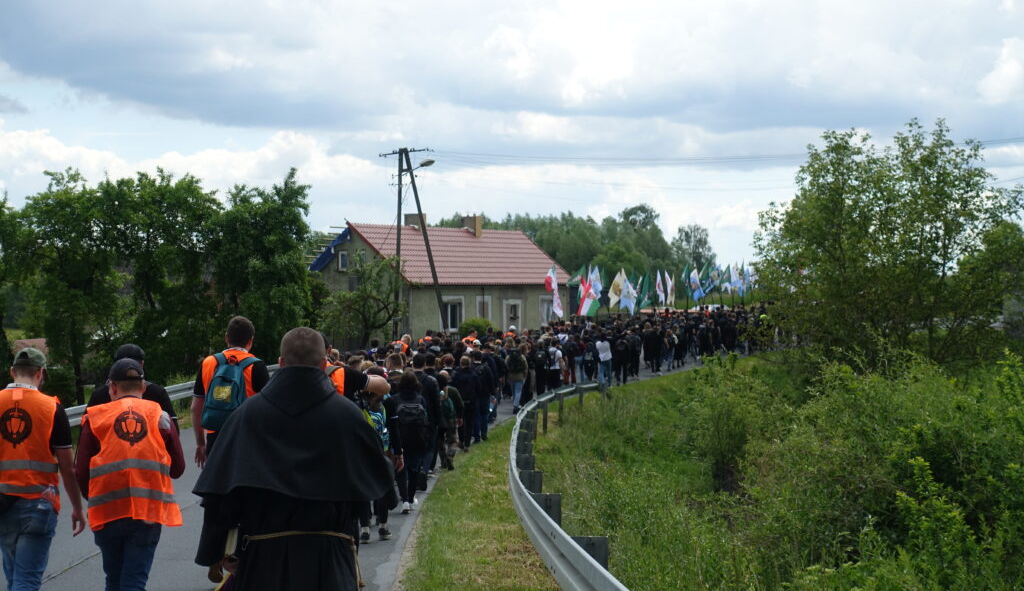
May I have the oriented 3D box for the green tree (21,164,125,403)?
[{"bbox_3d":[-12.416,-0.253,56.000,3.300,6.500,3.300,0,0,0],"label":"green tree"}]

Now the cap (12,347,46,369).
[{"bbox_3d":[-2.544,0.342,10.593,0.180,0.130,0.260,0,-10,12],"label":"cap"}]

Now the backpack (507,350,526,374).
[{"bbox_3d":[0.091,1.501,45.300,0.360,0.500,0.240,0,0,7],"label":"backpack"}]

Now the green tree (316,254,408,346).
[{"bbox_3d":[-5.556,0.588,74.000,3.270,4.222,3.000,0,0,0],"label":"green tree"}]

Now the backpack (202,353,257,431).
[{"bbox_3d":[-1.885,0.641,13.150,0.320,0.470,0.200,0,0,2],"label":"backpack"}]

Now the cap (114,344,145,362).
[{"bbox_3d":[-2.280,0.356,11.900,0.180,0.130,0.260,0,-5,-2],"label":"cap"}]

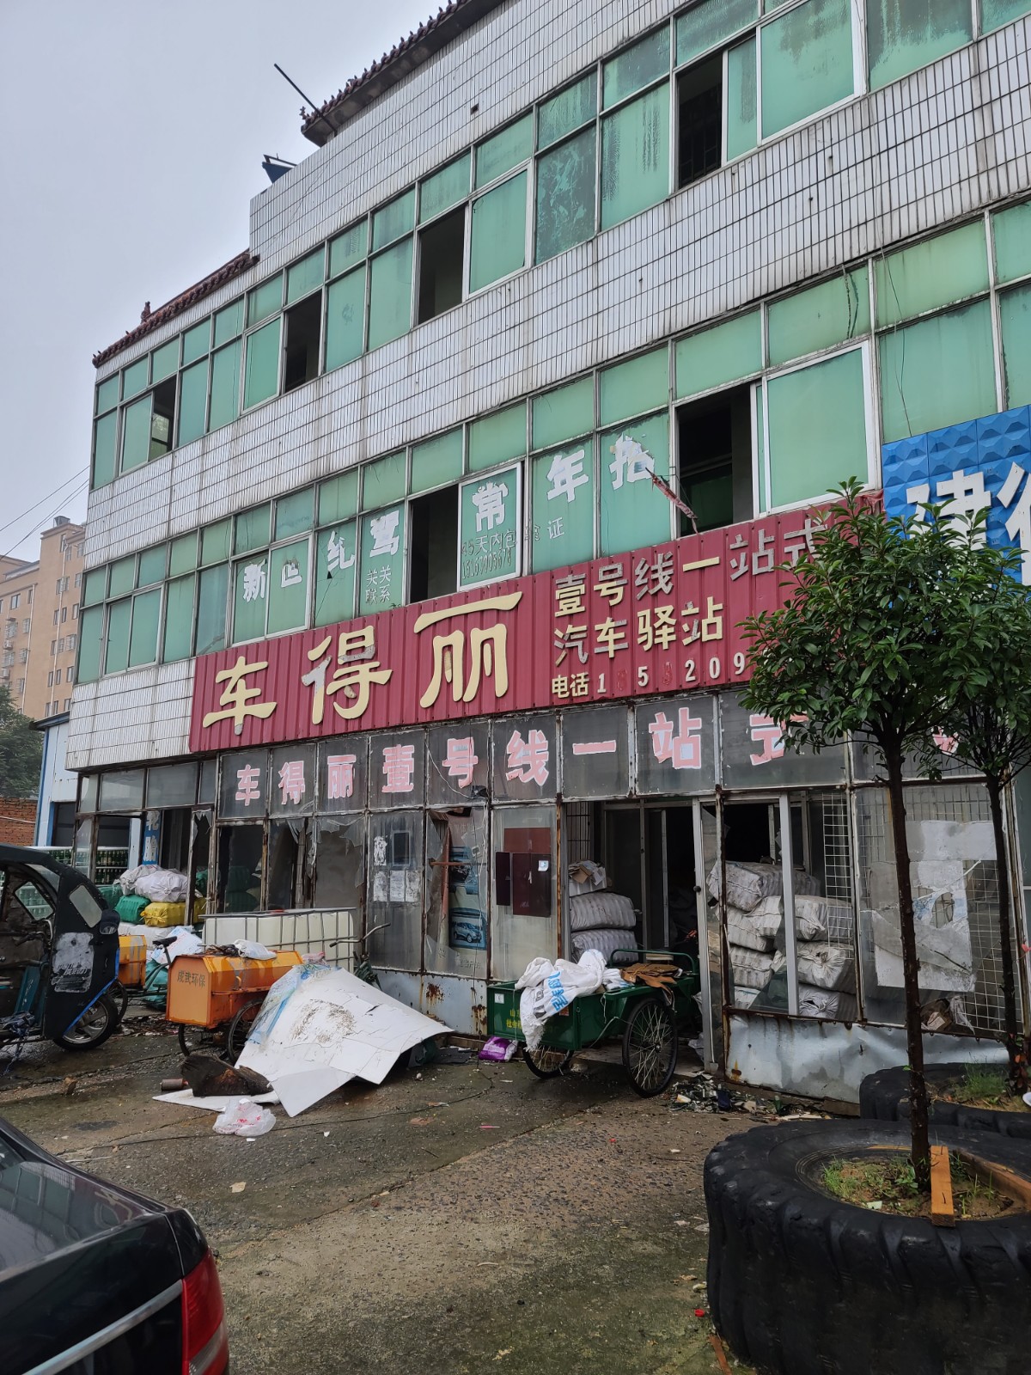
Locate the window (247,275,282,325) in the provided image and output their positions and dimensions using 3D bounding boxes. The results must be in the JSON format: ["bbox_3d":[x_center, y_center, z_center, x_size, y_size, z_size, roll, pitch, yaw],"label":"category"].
[{"bbox_3d":[-3.150,-4.875,12.552,0.729,0.433,0.080,-8,-13,41],"label":"window"}]

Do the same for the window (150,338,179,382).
[{"bbox_3d":[-4.979,-4.640,14.148,0.714,0.423,0.090,-9,-13,40],"label":"window"}]

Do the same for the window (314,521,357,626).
[{"bbox_3d":[-2.118,-1.331,11.670,0.735,1.155,0.080,-8,-13,41],"label":"window"}]

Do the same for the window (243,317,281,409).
[{"bbox_3d":[-3.178,-4.051,12.484,0.741,1.017,0.060,-8,-13,41],"label":"window"}]

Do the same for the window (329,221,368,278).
[{"bbox_3d":[-1.929,-5.072,11.539,0.675,0.447,0.080,-8,-14,41],"label":"window"}]

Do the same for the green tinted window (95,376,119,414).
[{"bbox_3d":[-6.321,-4.535,15.415,0.685,0.519,0.060,-8,-13,41],"label":"green tinted window"}]

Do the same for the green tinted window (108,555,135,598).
[{"bbox_3d":[-5.607,-1.578,14.164,0.706,0.499,0.080,-8,-13,41],"label":"green tinted window"}]

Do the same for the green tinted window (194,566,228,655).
[{"bbox_3d":[-4.111,-1.047,13.421,0.698,1.170,0.080,-8,-13,41],"label":"green tinted window"}]

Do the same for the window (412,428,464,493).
[{"bbox_3d":[-0.771,-2.264,9.950,0.724,0.462,0.080,-8,-14,41],"label":"window"}]

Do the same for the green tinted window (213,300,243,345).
[{"bbox_3d":[-3.799,-4.831,13.180,0.652,0.507,0.060,-8,-13,41],"label":"green tinted window"}]

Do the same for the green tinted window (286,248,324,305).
[{"bbox_3d":[-2.536,-4.956,12.030,0.715,0.454,0.090,-9,-13,40],"label":"green tinted window"}]

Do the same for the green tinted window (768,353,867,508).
[{"bbox_3d":[2.196,-1.872,7.251,0.730,1.005,0.080,-8,-13,41],"label":"green tinted window"}]

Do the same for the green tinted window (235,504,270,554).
[{"bbox_3d":[-3.190,-1.919,12.094,0.707,0.494,0.090,-9,-13,40],"label":"green tinted window"}]

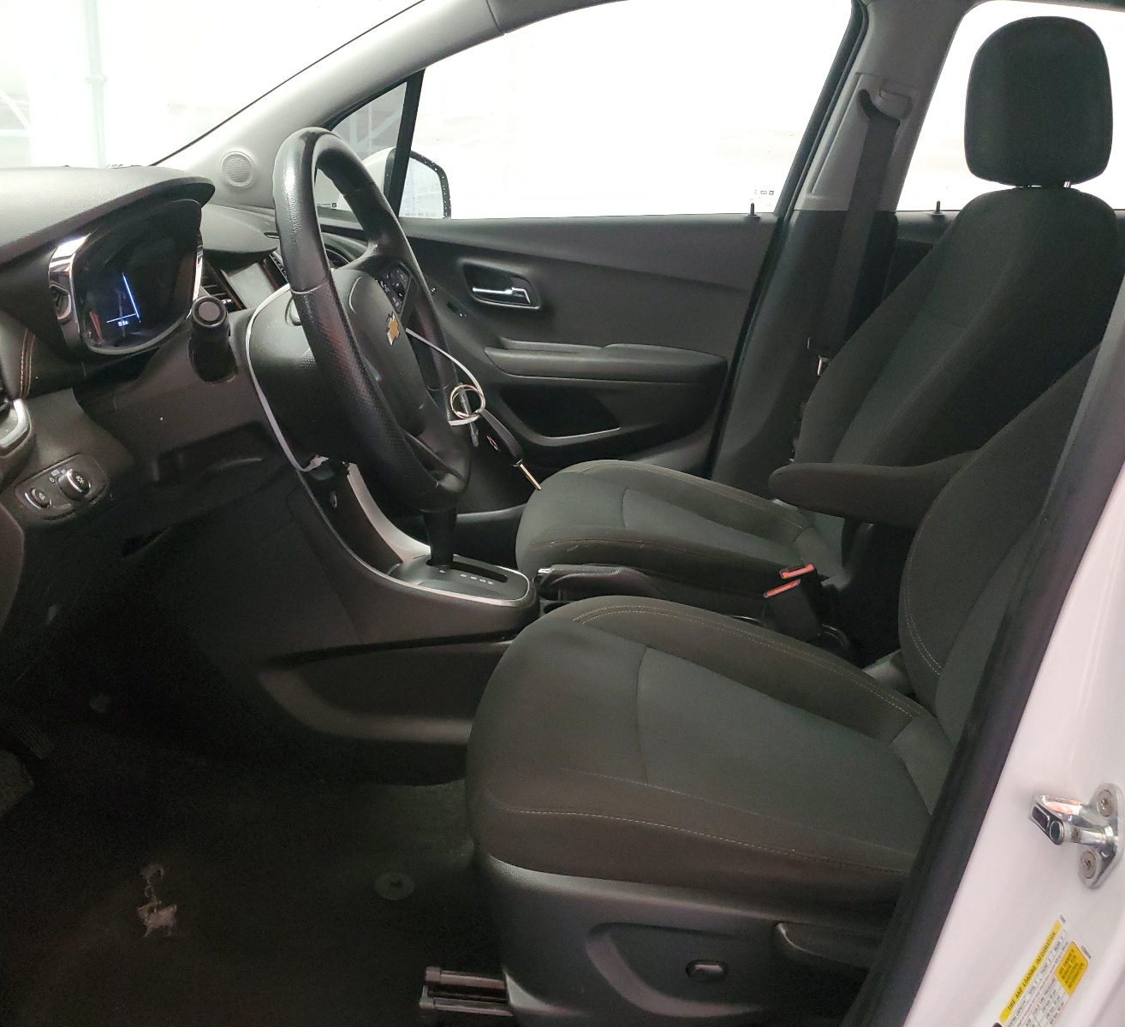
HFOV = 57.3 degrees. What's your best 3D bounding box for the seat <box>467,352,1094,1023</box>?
[{"bbox_3d":[0.344,-0.046,0.971,0.860,1.050,0.540,4,15,4],"label":"seat"}]

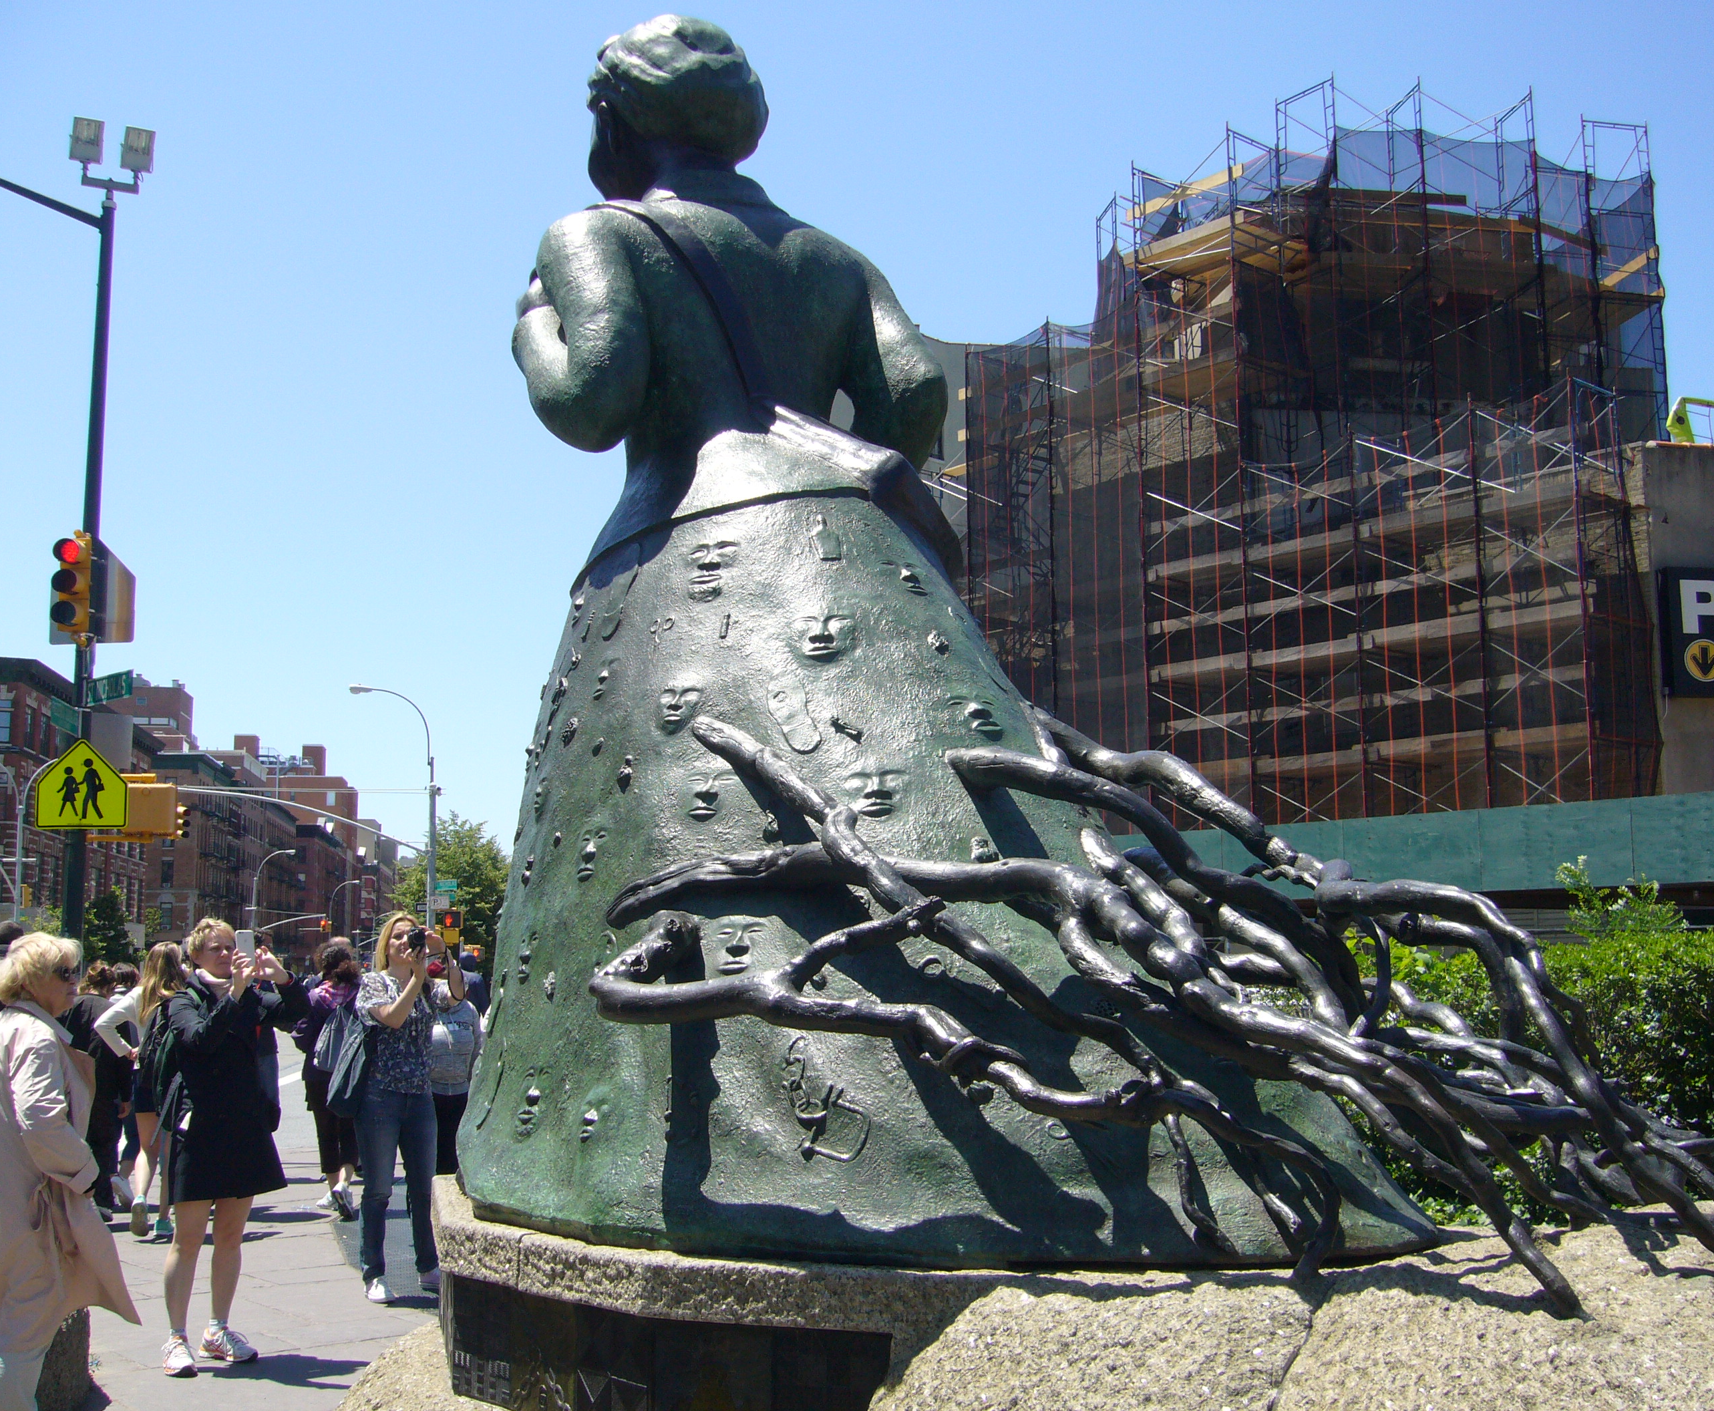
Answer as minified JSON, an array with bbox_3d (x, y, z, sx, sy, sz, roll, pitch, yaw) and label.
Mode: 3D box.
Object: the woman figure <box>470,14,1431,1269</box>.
[{"bbox_3d":[0.056,-0.100,5.456,1.670,3.070,2.430,5,-10,-35],"label":"woman figure"}]

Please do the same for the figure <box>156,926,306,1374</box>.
[{"bbox_3d":[-2.415,1.650,7.243,0.480,1.650,0.460,7,-11,-42],"label":"figure"}]

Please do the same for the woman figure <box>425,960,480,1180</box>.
[{"bbox_3d":[-2.458,2.295,11.495,0.520,1.620,0.400,1,-8,-9],"label":"woman figure"}]

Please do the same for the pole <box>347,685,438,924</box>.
[{"bbox_3d":[-12.512,3.981,50.944,2.350,9.130,0.450,0,-8,-3],"label":"pole"}]

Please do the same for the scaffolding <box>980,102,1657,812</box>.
[{"bbox_3d":[8.970,-3.661,38.207,5.500,15.300,14.400,7,-10,-41],"label":"scaffolding"}]

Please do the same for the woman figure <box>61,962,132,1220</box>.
[{"bbox_3d":[-4.696,2.354,11.690,0.500,1.560,0.420,2,-8,-15],"label":"woman figure"}]

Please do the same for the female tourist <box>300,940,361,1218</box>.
[{"bbox_3d":[-3.187,2.243,11.503,0.520,1.620,0.420,2,-8,-17],"label":"female tourist"}]

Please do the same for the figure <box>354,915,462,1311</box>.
[{"bbox_3d":[-2.031,1.784,8.588,0.500,1.680,0.420,4,-9,-28],"label":"figure"}]

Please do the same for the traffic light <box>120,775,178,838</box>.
[{"bbox_3d":[-6.309,0.910,16.940,0.480,0.500,0.250,1,-8,-12],"label":"traffic light"}]

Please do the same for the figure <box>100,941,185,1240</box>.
[{"bbox_3d":[-4.104,2.177,10.907,0.520,1.620,0.480,2,-8,-17],"label":"figure"}]

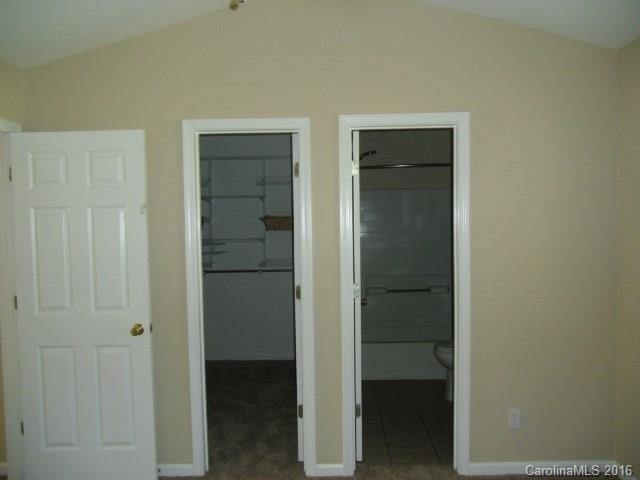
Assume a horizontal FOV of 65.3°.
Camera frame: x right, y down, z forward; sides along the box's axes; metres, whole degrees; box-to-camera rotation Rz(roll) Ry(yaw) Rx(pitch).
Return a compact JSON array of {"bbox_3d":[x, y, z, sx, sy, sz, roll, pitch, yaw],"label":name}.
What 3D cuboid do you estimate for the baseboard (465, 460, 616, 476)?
[{"bbox_3d":[1.326,1.364,2.976,0.866,0.081,0.016,-1,3,1],"label":"baseboard"}]

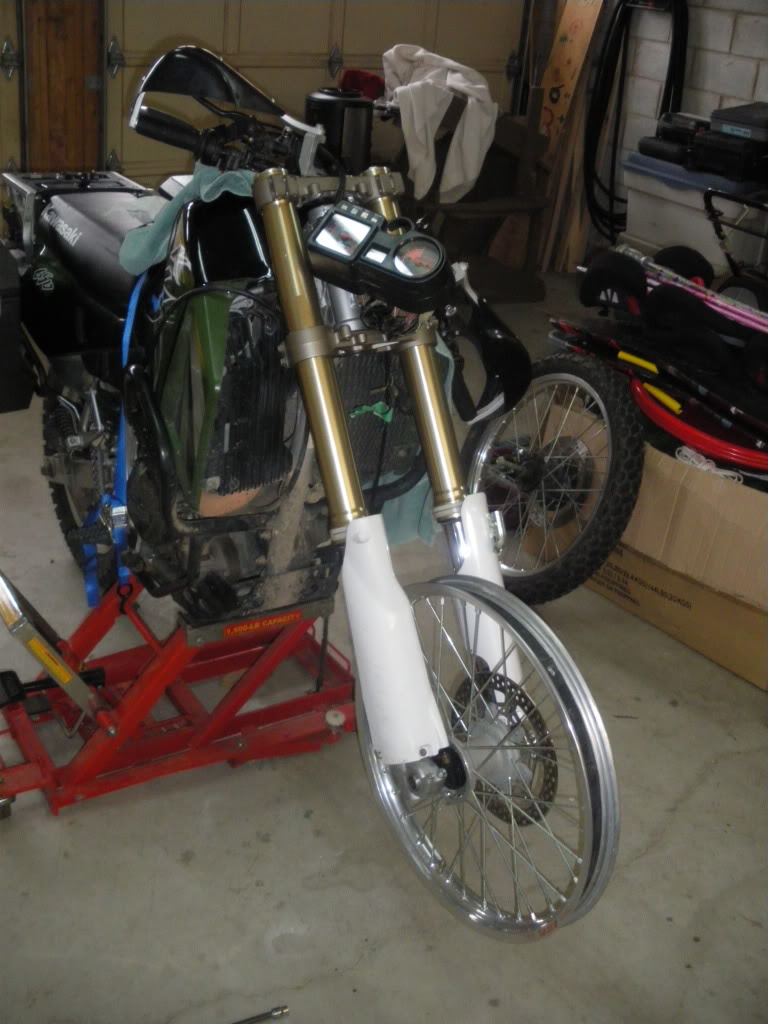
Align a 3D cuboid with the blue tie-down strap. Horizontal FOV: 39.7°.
[{"bbox_3d":[-0.529,-0.124,2.068,0.125,0.704,0.090,-13,32,-33],"label":"blue tie-down strap"}]

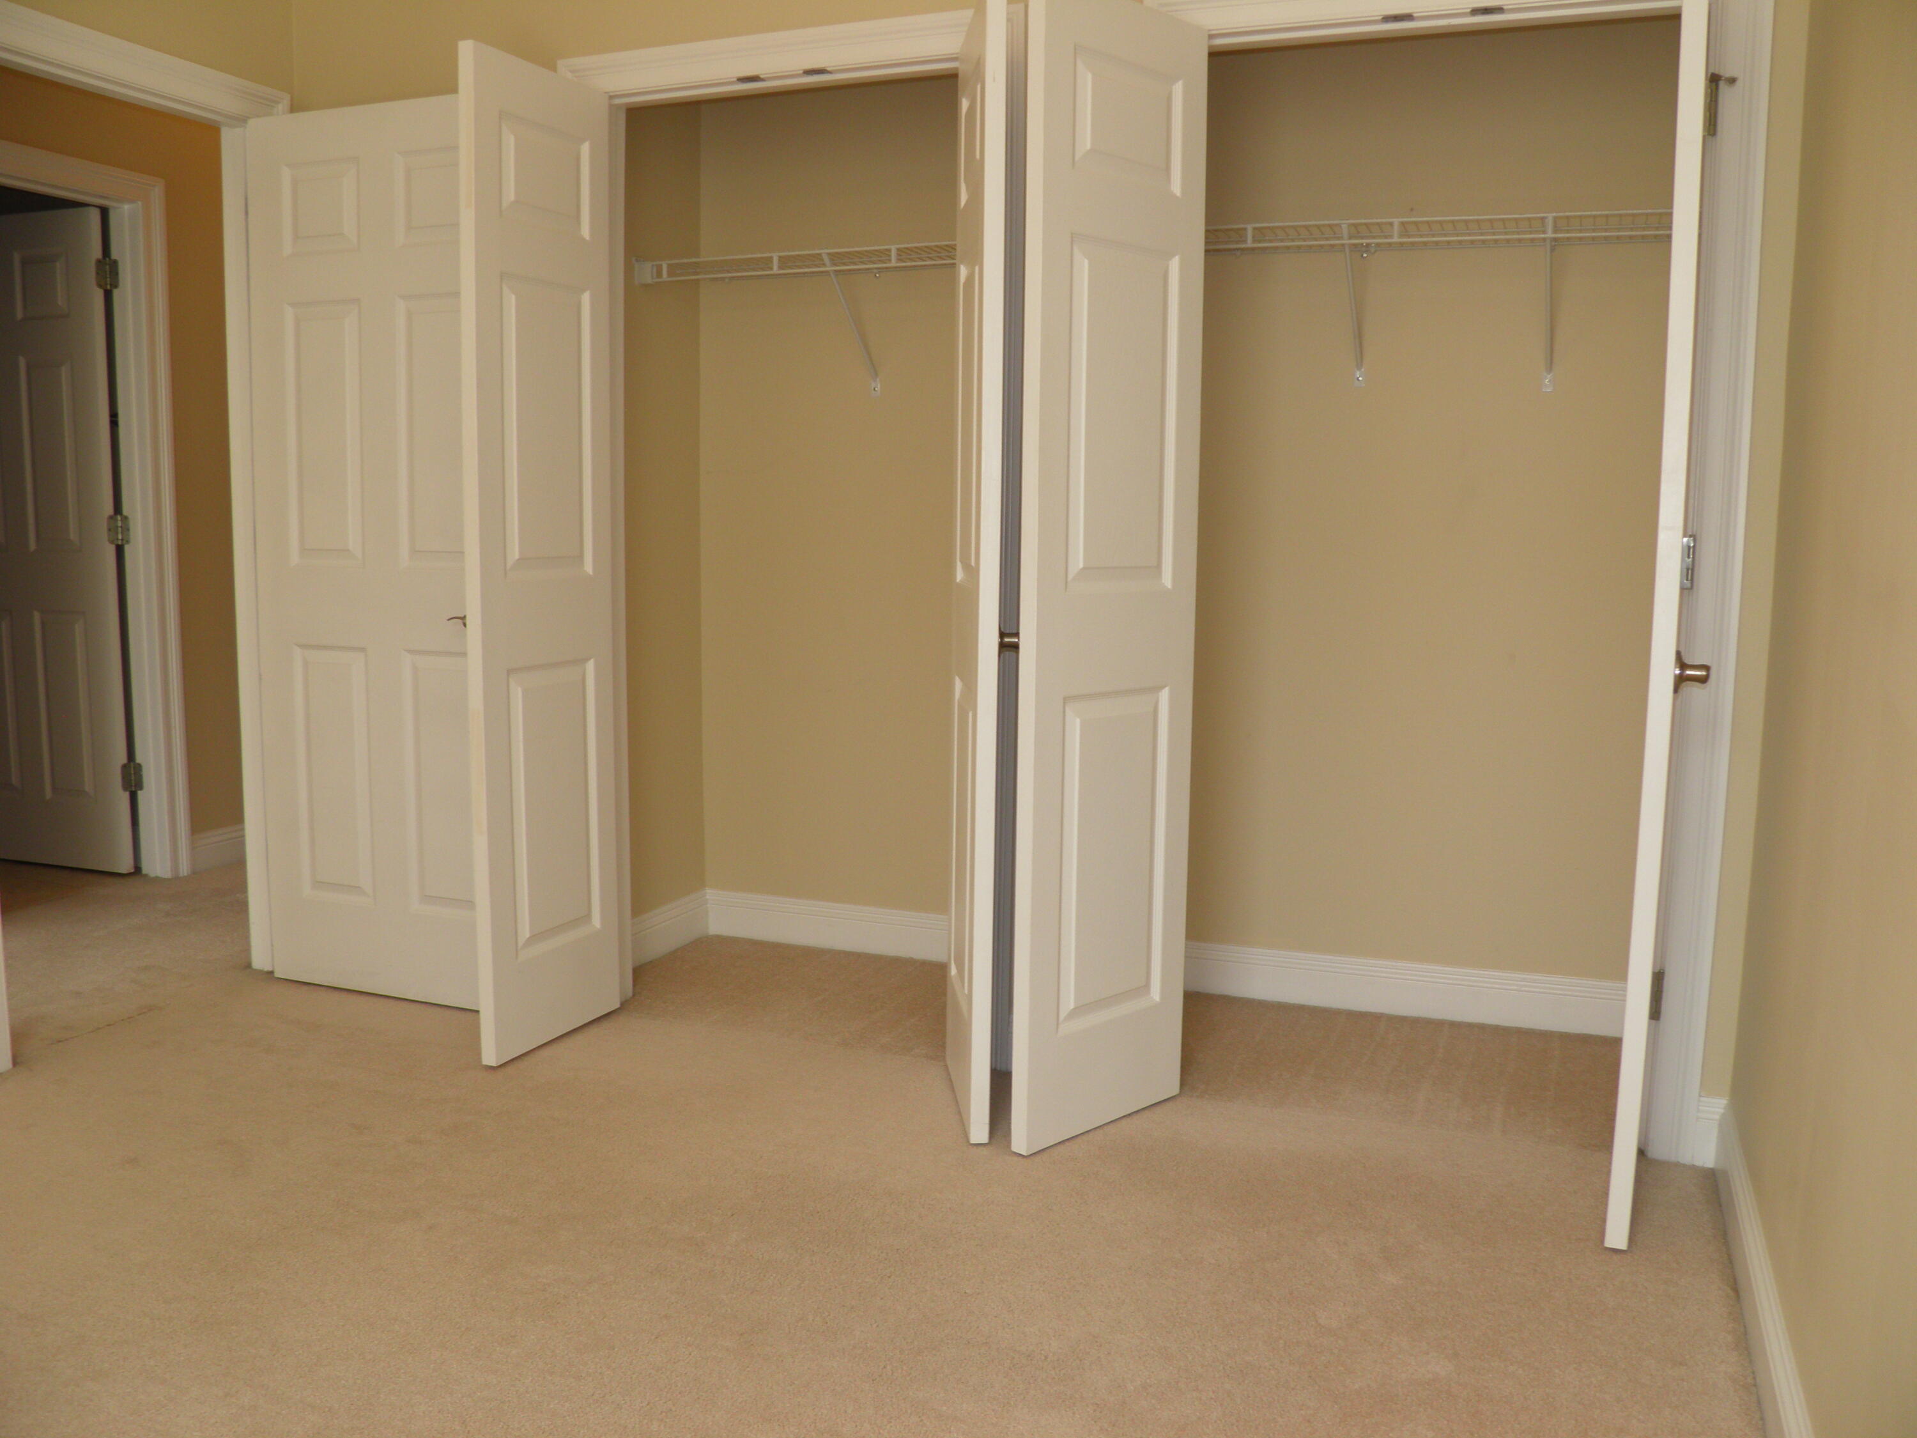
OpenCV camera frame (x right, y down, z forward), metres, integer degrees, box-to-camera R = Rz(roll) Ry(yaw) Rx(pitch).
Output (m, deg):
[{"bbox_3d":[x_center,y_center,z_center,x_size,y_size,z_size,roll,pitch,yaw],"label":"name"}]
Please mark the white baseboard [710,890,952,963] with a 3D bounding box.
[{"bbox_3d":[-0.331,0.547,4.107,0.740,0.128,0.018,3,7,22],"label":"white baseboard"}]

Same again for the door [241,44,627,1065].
[{"bbox_3d":[-1.271,-0.338,3.429,0.904,2.010,0.452,3,7,22],"label":"door"}]

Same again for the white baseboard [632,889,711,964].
[{"bbox_3d":[-0.764,0.550,4.041,0.018,0.126,0.430,3,7,22],"label":"white baseboard"}]

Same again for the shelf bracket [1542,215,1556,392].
[{"bbox_3d":[1.221,-0.852,3.208,0.025,0.317,0.295,3,7,22],"label":"shelf bracket"}]

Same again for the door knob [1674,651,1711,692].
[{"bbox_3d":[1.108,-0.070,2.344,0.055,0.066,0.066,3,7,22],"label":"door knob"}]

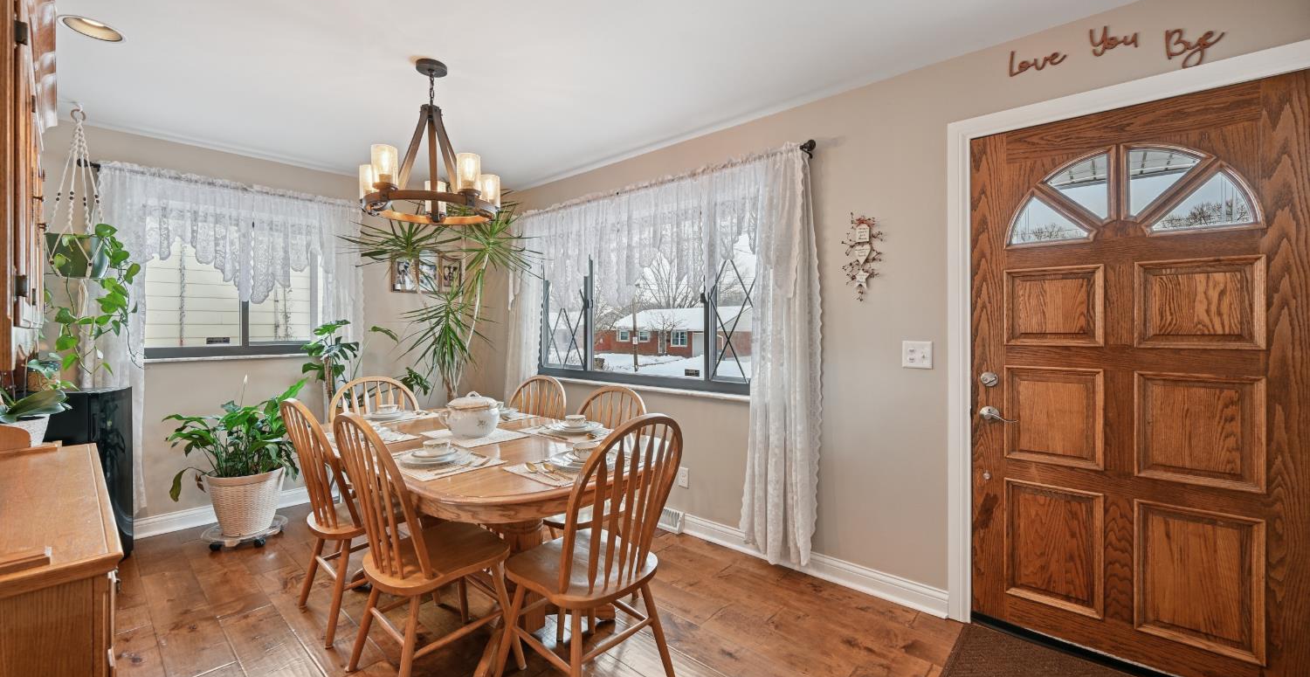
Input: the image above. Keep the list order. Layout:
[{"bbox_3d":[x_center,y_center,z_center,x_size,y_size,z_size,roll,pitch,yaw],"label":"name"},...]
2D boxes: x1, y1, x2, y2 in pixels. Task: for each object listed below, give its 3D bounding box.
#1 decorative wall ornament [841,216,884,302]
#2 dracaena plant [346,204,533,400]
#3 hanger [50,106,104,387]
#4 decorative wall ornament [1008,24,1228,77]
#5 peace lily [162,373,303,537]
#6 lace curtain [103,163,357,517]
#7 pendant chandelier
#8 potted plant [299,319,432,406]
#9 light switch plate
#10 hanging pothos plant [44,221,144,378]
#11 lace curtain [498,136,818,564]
[{"bbox_3d":[0.982,-0.389,2.418,0.190,0.415,0.050,0,0,41],"label":"decorative wall ornament"},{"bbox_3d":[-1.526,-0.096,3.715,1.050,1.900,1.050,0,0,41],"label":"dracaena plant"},{"bbox_3d":[-2.960,-0.520,2.615,0.240,1.350,0.240,0,0,41],"label":"hanger"},{"bbox_3d":[1.647,-1.033,1.860,0.585,0.245,0.015,0,0,41],"label":"decorative wall ornament"},{"bbox_3d":[-2.460,0.715,3.030,0.640,0.930,0.640,0,0,41],"label":"peace lily"},{"bbox_3d":[-2.692,0.024,3.341,0.130,2.070,1.440,0,0,41],"label":"lace curtain"},{"bbox_3d":[-0.985,-0.885,2.250,0.610,0.660,0.610,0,0,41],"label":"pendant chandelier"},{"bbox_3d":[-2.006,0.347,3.418,0.580,0.950,0.720,0,0,41],"label":"potted plant"},{"bbox_3d":[1.177,0.074,2.281,0.125,0.121,0.010,0,0,41],"label":"light switch plate"},{"bbox_3d":[-2.940,-0.200,2.640,0.400,0.810,0.400,0,0,41],"label":"hanging pothos plant"},{"bbox_3d":[-0.203,0.073,3.382,2.700,2.150,0.130,0,0,41],"label":"lace curtain"}]

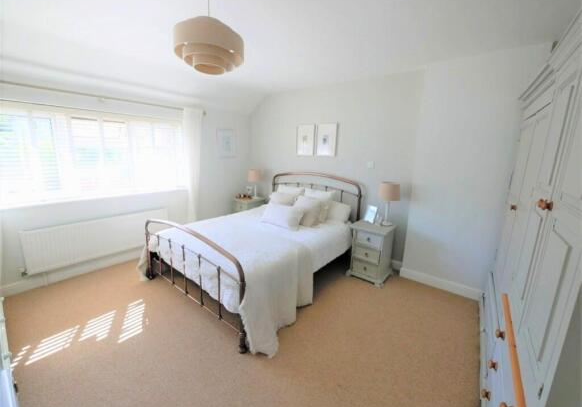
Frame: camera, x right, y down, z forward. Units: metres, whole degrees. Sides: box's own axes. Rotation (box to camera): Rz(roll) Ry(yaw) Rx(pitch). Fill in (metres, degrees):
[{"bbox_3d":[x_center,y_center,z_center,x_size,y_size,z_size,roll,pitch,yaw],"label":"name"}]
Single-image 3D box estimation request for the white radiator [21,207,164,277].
[{"bbox_3d":[-2.160,0.393,2.770,0.083,0.457,1.323,10,14,37],"label":"white radiator"}]

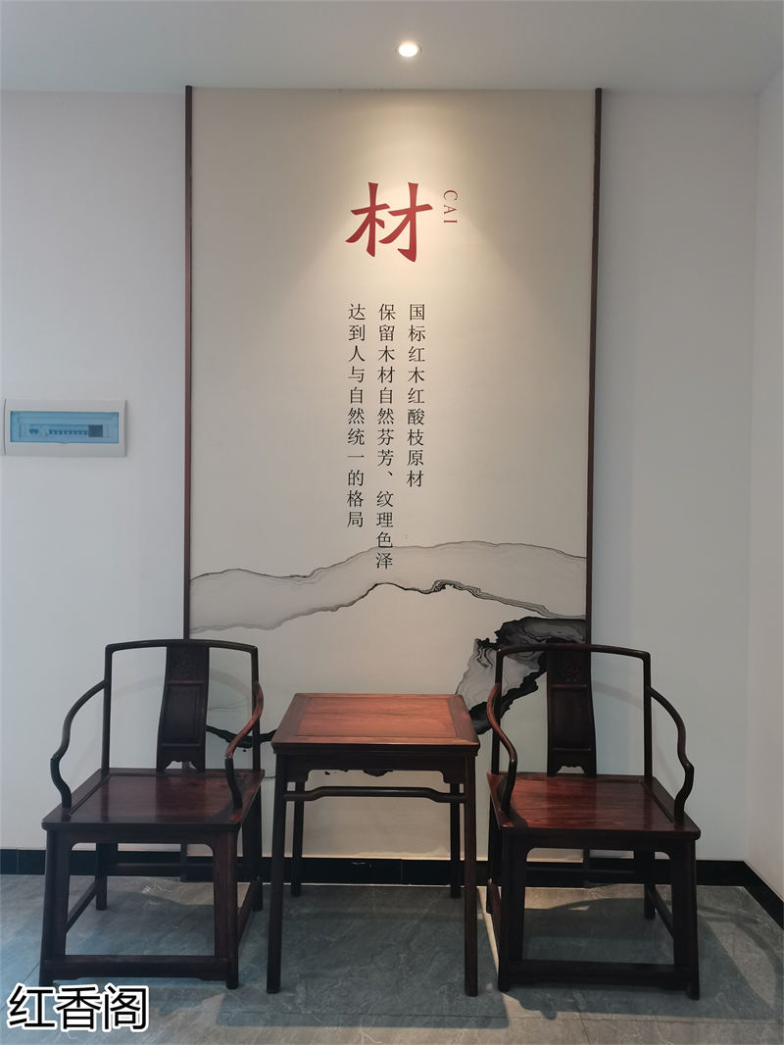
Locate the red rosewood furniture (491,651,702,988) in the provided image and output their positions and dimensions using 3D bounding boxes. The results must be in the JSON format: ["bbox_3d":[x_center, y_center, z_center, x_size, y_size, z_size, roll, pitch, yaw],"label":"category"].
[{"bbox_3d":[0.631,0.923,2.582,0.618,0.956,0.508,1,1,3],"label":"red rosewood furniture"}]

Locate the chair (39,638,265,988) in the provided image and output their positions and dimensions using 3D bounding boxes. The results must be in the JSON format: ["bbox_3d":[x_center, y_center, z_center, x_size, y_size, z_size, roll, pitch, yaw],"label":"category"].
[{"bbox_3d":[-0.752,0.909,2.595,0.618,0.956,0.508,1,1,0],"label":"chair"}]

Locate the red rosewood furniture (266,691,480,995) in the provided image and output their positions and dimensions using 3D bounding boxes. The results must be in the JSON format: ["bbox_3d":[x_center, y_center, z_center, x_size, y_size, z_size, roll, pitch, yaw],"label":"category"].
[{"bbox_3d":[-0.053,1.020,2.627,0.625,0.748,0.607,1,1,0],"label":"red rosewood furniture"}]

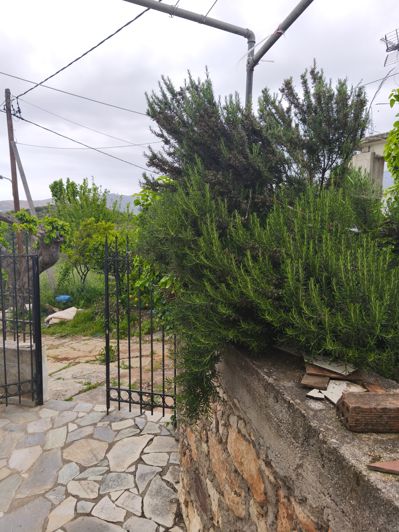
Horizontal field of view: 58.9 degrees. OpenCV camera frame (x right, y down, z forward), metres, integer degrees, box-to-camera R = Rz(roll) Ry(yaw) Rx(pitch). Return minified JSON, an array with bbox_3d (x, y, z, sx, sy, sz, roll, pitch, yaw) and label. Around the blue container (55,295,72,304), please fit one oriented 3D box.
[{"bbox_3d":[-3.193,0.798,8.300,0.420,0.240,0.340,-1,5,-11],"label":"blue container"}]

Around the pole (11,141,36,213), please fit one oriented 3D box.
[{"bbox_3d":[-5.856,-1.703,12.475,0.150,5.407,0.150,-15,3,0],"label":"pole"}]

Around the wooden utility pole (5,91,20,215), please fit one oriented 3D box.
[{"bbox_3d":[-6.478,-2.575,12.500,0.185,7.098,0.185,-2,5,0],"label":"wooden utility pole"}]

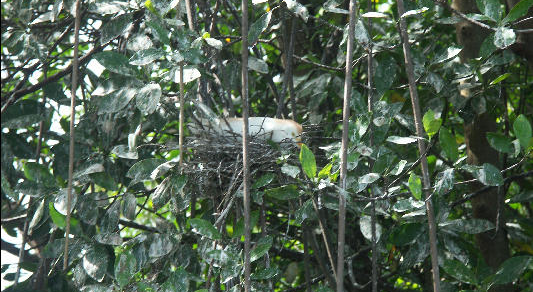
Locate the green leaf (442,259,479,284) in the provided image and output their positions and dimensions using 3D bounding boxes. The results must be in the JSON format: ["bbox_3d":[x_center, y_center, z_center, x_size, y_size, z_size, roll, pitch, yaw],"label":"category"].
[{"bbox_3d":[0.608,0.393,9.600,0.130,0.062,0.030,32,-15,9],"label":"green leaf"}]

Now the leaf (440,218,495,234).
[{"bbox_3d":[0.630,0.252,9.600,0.168,0.050,0.030,0,-37,0],"label":"leaf"}]

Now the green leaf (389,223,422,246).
[{"bbox_3d":[0.440,0.280,9.700,0.120,0.066,0.030,-28,-20,0],"label":"green leaf"}]

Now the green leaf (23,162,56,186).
[{"bbox_3d":[-0.754,0.095,10.200,0.134,0.067,0.022,34,-27,9],"label":"green leaf"}]

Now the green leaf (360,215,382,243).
[{"bbox_3d":[0.331,0.263,9.750,0.062,0.092,0.025,-26,-9,-5],"label":"green leaf"}]

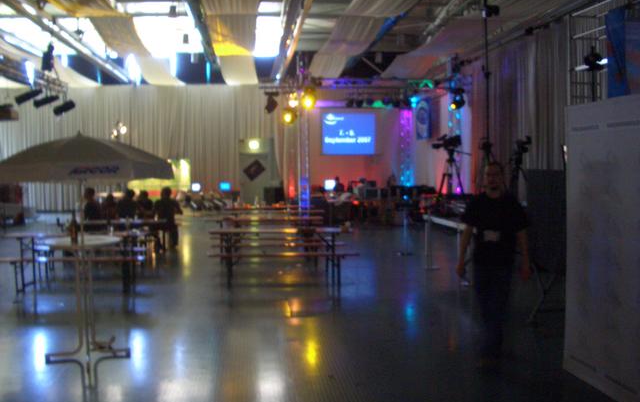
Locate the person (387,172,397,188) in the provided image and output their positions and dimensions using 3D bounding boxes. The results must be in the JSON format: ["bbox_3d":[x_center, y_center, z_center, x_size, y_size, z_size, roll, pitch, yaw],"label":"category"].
[{"bbox_3d":[2.376,-0.258,21.500,0.480,1.300,0.680,1,3,18],"label":"person"}]

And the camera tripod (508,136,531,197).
[{"bbox_3d":[2.822,0.086,9.200,0.850,1.900,0.850,-1,3,-18],"label":"camera tripod"}]

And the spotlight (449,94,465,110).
[{"bbox_3d":[3.902,-2.845,18.500,0.440,0.460,0.460,2,4,37],"label":"spotlight"}]

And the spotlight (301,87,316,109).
[{"bbox_3d":[-0.338,-3.010,19.000,0.420,0.600,0.460,0,3,0],"label":"spotlight"}]

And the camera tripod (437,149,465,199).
[{"bbox_3d":[2.803,-0.322,13.900,0.850,1.620,0.850,1,3,21],"label":"camera tripod"}]

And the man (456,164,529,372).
[{"bbox_3d":[1.507,0.573,5.620,0.640,1.790,0.420,0,3,5],"label":"man"}]

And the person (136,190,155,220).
[{"bbox_3d":[-3.587,0.402,13.300,0.480,1.270,0.720,0,3,-7],"label":"person"}]

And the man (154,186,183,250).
[{"bbox_3d":[-3.137,0.387,13.400,0.560,1.320,0.750,0,3,-7],"label":"man"}]

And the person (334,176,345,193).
[{"bbox_3d":[0.633,-0.131,21.000,0.500,1.300,0.700,0,3,3],"label":"person"}]

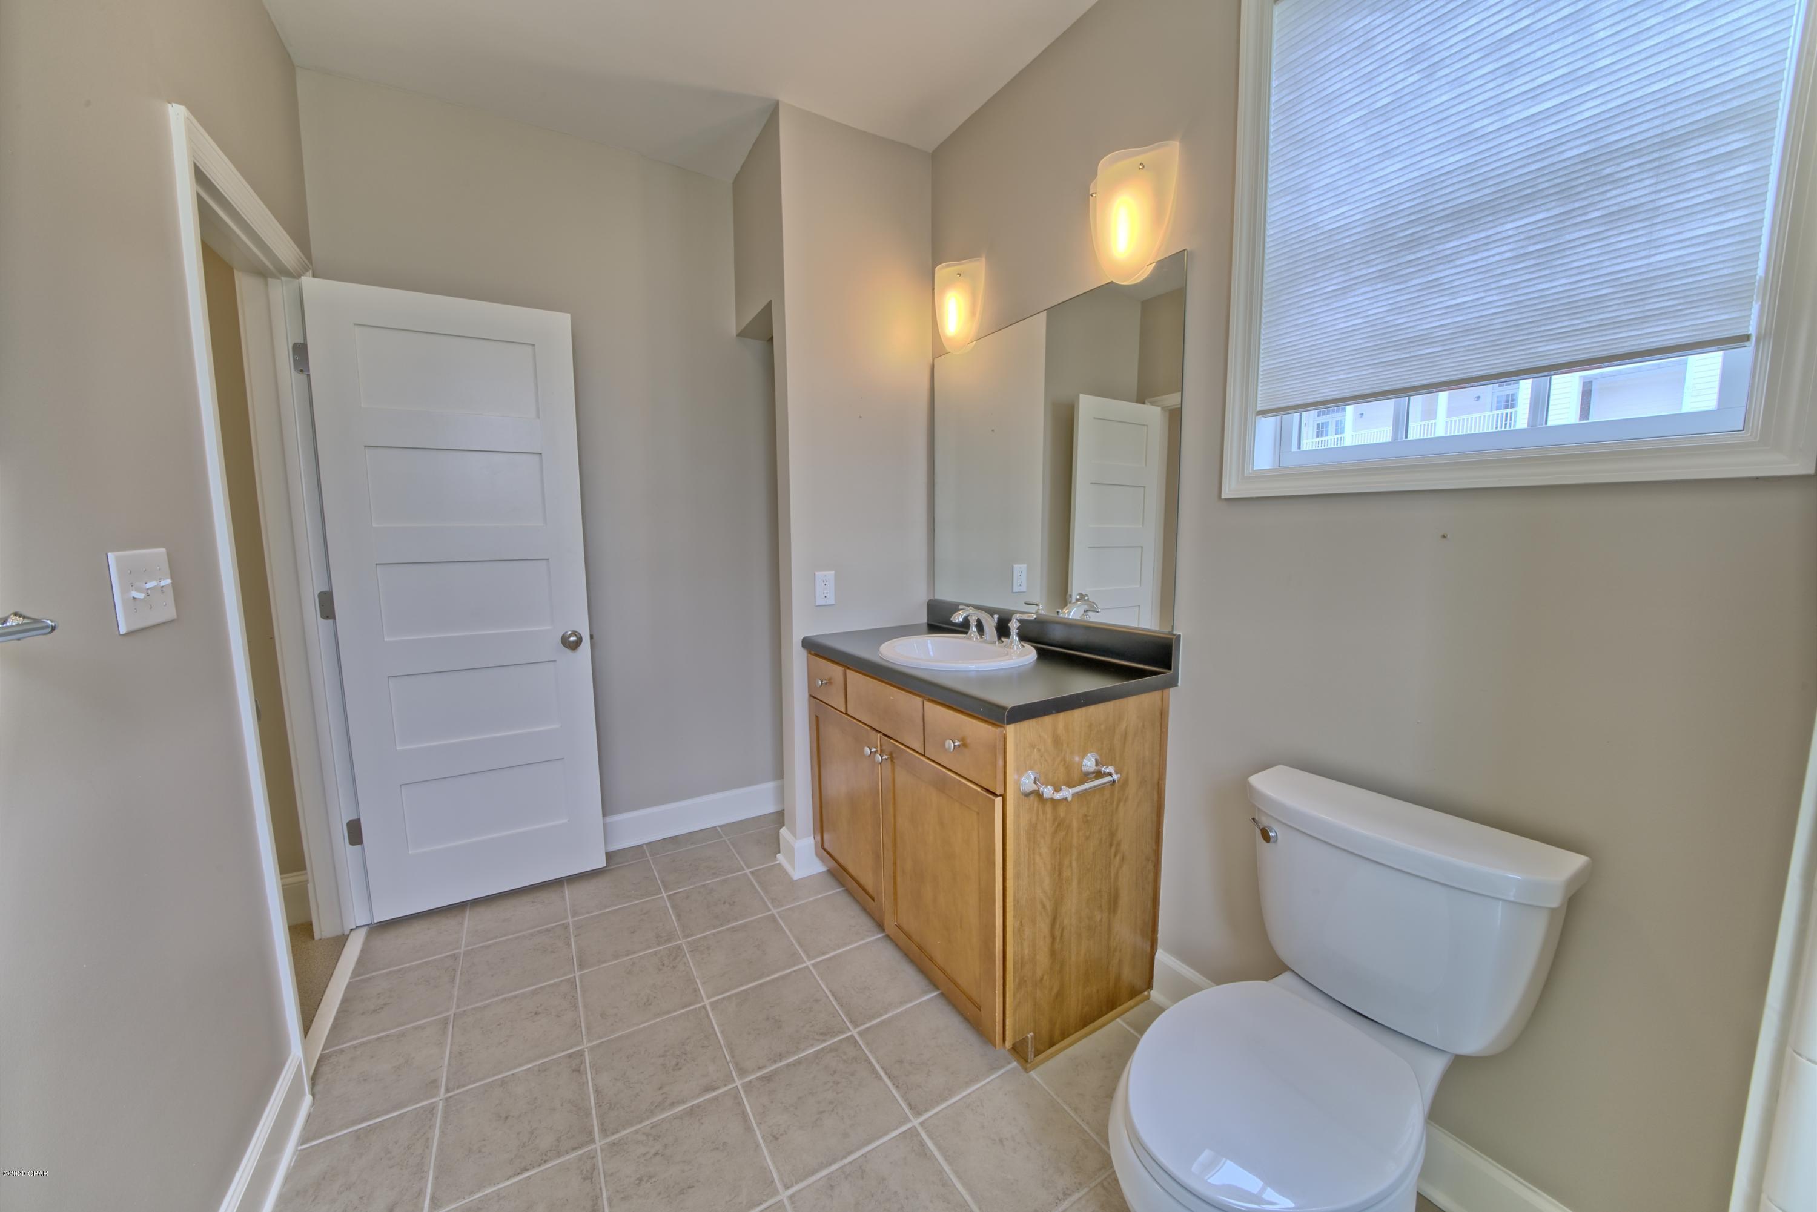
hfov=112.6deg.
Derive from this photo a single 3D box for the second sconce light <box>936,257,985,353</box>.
[{"bbox_3d":[0.163,-1.079,2.228,0.110,0.297,0.234,-4,7,-32],"label":"second sconce light"}]

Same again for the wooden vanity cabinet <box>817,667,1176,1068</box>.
[{"bbox_3d":[0.164,0.624,1.975,0.570,0.863,1.111,-4,7,-32],"label":"wooden vanity cabinet"}]

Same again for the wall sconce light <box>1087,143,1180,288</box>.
[{"bbox_3d":[0.567,-1.011,1.588,0.110,0.297,0.234,-4,7,-32],"label":"wall sconce light"}]

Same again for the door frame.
[{"bbox_3d":[-1.644,0.059,1.553,0.151,2.080,0.871,-4,7,-32],"label":"door frame"}]

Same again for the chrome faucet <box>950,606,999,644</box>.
[{"bbox_3d":[0.224,0.070,2.000,0.194,0.126,0.058,-4,7,-32],"label":"chrome faucet"}]

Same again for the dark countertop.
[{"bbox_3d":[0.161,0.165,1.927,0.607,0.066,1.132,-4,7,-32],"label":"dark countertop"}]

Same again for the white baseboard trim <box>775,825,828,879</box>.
[{"bbox_3d":[-0.407,0.944,2.366,0.151,0.145,0.155,-4,7,-32],"label":"white baseboard trim"}]

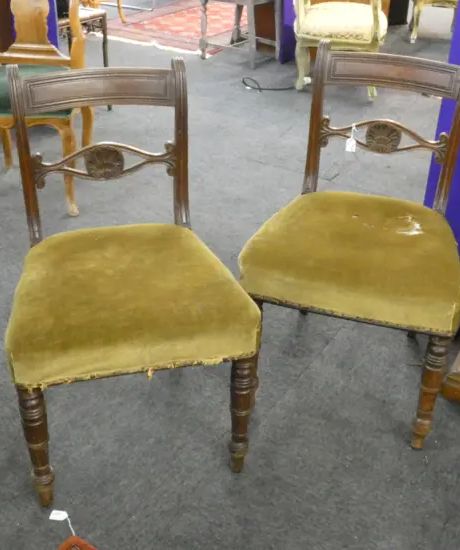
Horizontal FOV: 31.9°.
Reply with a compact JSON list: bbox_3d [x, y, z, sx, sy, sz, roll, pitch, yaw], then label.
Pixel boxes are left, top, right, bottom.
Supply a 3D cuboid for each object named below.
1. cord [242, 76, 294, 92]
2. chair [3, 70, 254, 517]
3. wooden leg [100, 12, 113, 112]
[{"bbox_3d":[0.229,-1.103,4.638,0.315,0.016,0.255,3,30,0],"label":"cord"},{"bbox_3d":[-0.248,0.001,1.822,0.510,0.845,0.535,-6,31,-15],"label":"chair"},{"bbox_3d":[-0.611,-1.053,4.014,0.032,0.480,0.032,22,35,30],"label":"wooden leg"}]

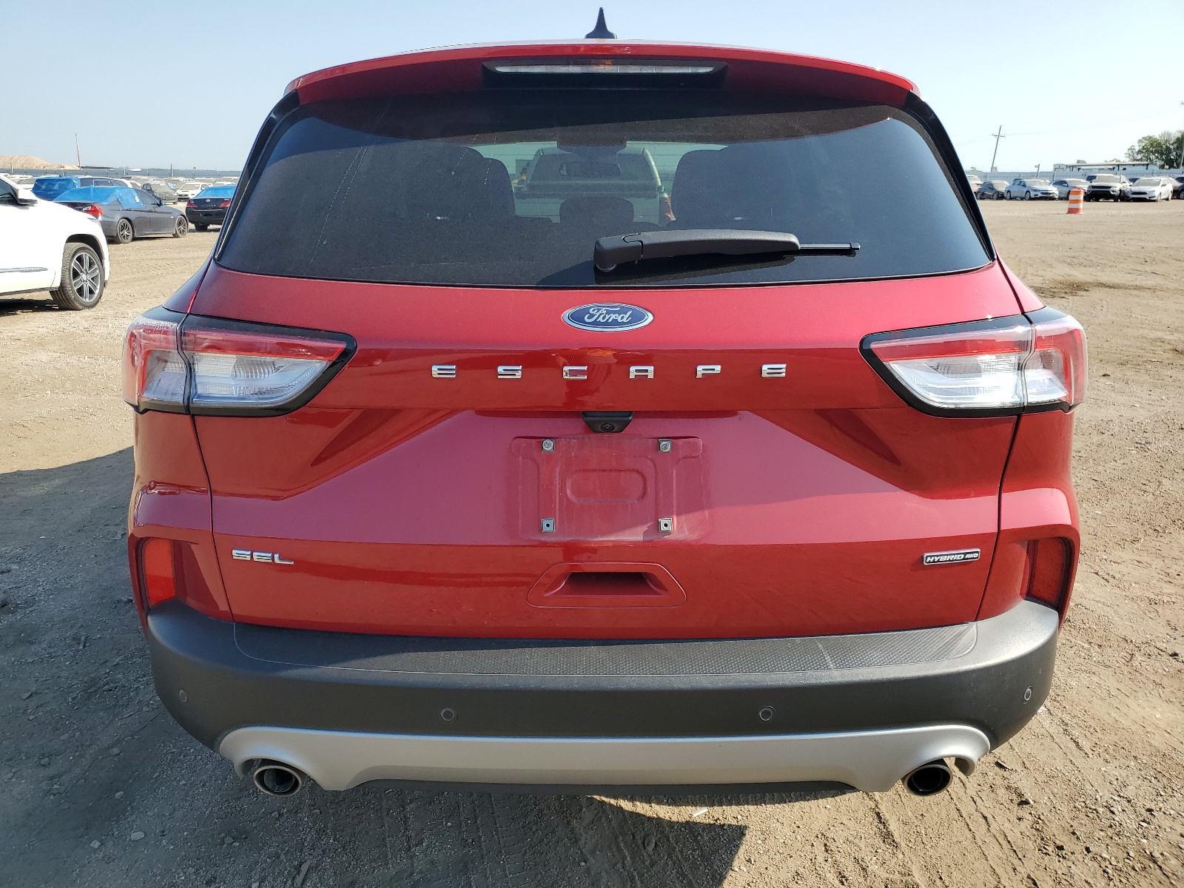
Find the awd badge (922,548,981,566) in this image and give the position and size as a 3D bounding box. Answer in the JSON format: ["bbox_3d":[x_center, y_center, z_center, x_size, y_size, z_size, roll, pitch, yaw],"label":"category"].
[{"bbox_3d":[0.569,0.179,1.405,0.098,0.020,0.006,-3,14,-11],"label":"awd badge"}]

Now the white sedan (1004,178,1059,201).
[{"bbox_3d":[30.750,-17.720,62.150,1.850,1.460,4.900,0,17,0],"label":"white sedan"}]

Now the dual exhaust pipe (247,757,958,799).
[{"bbox_3d":[0.020,0.534,1.535,1.170,0.082,0.150,0,16,0],"label":"dual exhaust pipe"}]

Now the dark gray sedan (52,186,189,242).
[{"bbox_3d":[-13.250,-6.470,25.050,1.820,1.420,4.520,2,17,7],"label":"dark gray sedan"}]

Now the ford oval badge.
[{"bbox_3d":[0.024,-0.189,1.330,0.137,0.055,0.012,0,-16,0],"label":"ford oval badge"}]

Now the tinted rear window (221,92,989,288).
[{"bbox_3d":[0.022,-0.397,1.463,1.260,0.385,0.130,0,-17,0],"label":"tinted rear window"}]

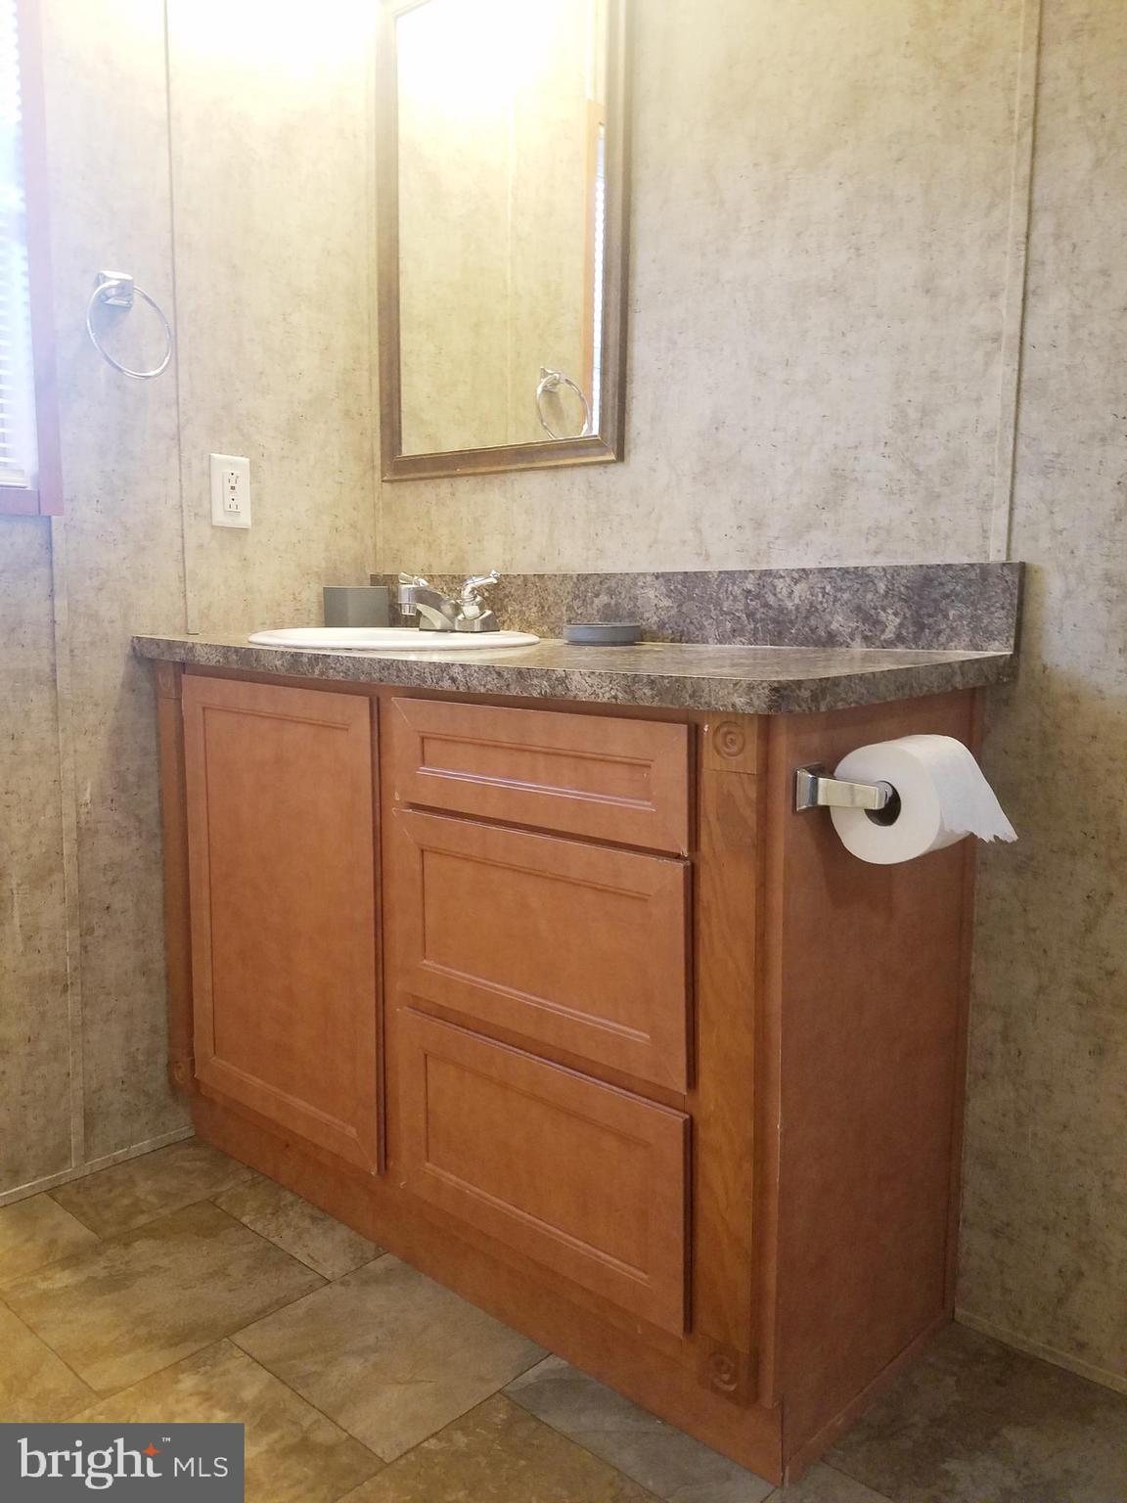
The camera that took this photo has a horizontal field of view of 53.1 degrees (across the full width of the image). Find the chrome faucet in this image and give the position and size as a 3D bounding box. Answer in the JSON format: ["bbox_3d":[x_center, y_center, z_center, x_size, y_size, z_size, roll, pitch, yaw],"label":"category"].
[{"bbox_3d":[-0.192,-0.230,1.734,0.214,0.093,0.145,7,10,42],"label":"chrome faucet"}]

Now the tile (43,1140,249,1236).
[{"bbox_3d":[-0.611,0.665,1.738,0.202,0.010,0.285,7,10,42],"label":"tile"}]

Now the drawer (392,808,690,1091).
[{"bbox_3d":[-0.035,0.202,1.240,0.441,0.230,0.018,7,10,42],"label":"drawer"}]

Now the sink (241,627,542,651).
[{"bbox_3d":[-0.254,-0.100,1.682,0.468,0.160,0.393,7,10,42],"label":"sink"}]

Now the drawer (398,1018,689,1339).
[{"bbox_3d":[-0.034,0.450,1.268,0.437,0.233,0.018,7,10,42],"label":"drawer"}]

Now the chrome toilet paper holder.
[{"bbox_3d":[0.301,0.032,1.061,0.089,0.041,0.181,7,10,42],"label":"chrome toilet paper holder"}]

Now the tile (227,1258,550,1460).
[{"bbox_3d":[-0.193,0.714,1.374,0.304,0.010,0.295,7,10,42],"label":"tile"}]

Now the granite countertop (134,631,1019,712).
[{"bbox_3d":[-0.075,-0.123,1.506,1.164,0.039,0.461,7,10,42],"label":"granite countertop"}]

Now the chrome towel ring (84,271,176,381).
[{"bbox_3d":[-0.636,-0.616,1.634,0.072,0.146,0.127,7,10,42],"label":"chrome towel ring"}]

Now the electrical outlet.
[{"bbox_3d":[-0.534,-0.419,1.822,0.008,0.113,0.070,7,10,42],"label":"electrical outlet"}]

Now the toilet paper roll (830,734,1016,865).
[{"bbox_3d":[0.332,0.044,1.039,0.132,0.111,0.110,7,10,42],"label":"toilet paper roll"}]

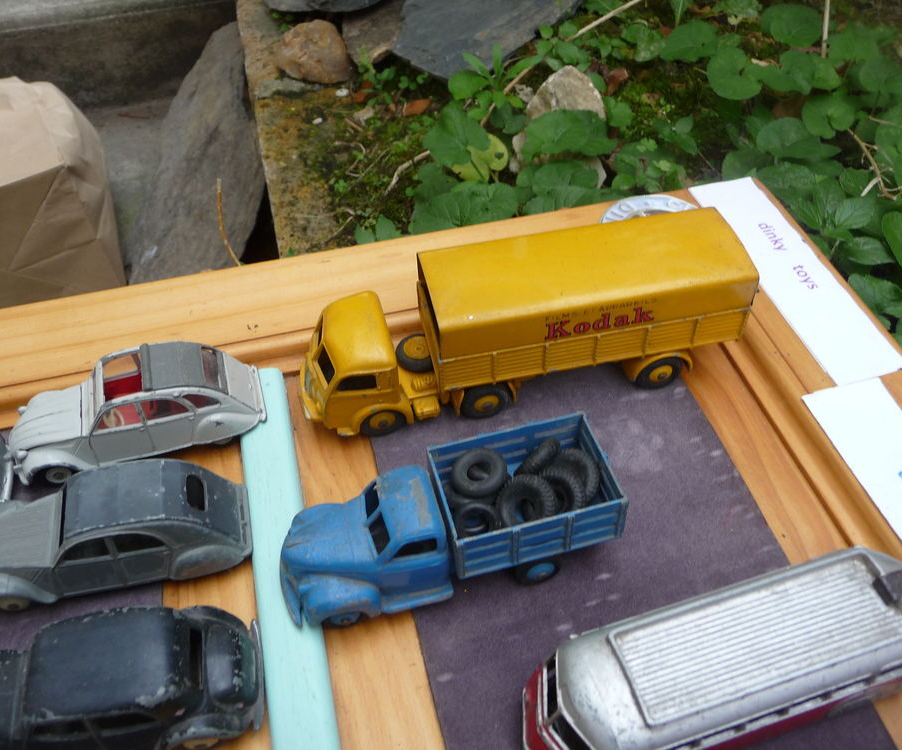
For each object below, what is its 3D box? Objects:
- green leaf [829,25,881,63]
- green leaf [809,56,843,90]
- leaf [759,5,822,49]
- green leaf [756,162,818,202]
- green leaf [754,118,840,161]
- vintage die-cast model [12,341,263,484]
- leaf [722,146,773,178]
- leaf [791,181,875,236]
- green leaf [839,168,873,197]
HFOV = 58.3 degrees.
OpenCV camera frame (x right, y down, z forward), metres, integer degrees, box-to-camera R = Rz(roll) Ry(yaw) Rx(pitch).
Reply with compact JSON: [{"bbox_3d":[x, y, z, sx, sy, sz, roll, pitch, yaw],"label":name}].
[{"bbox_3d":[0.323,-0.266,0.649,0.041,0.012,0.039,-36,65,-8],"label":"green leaf"},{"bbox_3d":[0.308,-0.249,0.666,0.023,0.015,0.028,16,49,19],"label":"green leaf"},{"bbox_3d":[0.281,-0.288,0.669,0.047,0.012,0.045,17,72,15],"label":"leaf"},{"bbox_3d":[0.206,-0.118,0.497,0.036,0.009,0.035,-5,58,3],"label":"green leaf"},{"bbox_3d":[0.233,-0.159,0.545,0.055,0.012,0.043,21,58,18],"label":"green leaf"},{"bbox_3d":[-0.114,0.012,0.287,0.088,0.036,0.034,-14,50,-11],"label":"vintage die-cast model"},{"bbox_3d":[0.193,-0.136,0.527,0.033,0.008,0.034,-12,58,-1],"label":"leaf"},{"bbox_3d":[0.235,-0.102,0.497,0.055,0.022,0.046,-22,55,-12],"label":"leaf"},{"bbox_3d":[0.262,-0.124,0.522,0.023,0.012,0.021,-34,63,-8],"label":"green leaf"}]

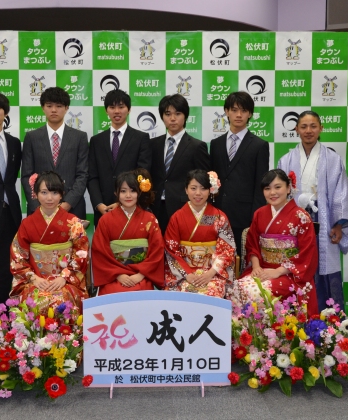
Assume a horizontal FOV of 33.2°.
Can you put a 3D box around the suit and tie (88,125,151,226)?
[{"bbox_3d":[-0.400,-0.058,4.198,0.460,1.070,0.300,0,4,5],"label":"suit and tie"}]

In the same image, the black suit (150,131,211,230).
[{"bbox_3d":[0.041,0.163,4.296,0.460,1.490,0.310,2,5,27],"label":"black suit"}]

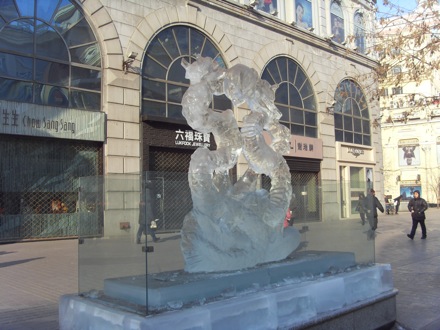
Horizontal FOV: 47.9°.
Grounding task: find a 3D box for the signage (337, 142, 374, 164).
[{"bbox_3d":[8.946,-0.721,32.147,0.300,1.144,4.911,-4,-5,44],"label":"signage"}]

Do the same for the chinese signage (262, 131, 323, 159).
[{"bbox_3d":[3.983,-1.027,27.096,0.300,1.154,6.227,-4,-5,44],"label":"chinese signage"}]

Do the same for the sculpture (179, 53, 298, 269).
[{"bbox_3d":[0.256,0.027,5.016,0.500,1.940,1.550,-4,-5,45],"label":"sculpture"}]

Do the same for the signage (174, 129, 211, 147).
[{"bbox_3d":[-1.120,-1.150,22.017,0.120,0.719,2.177,-4,-5,44],"label":"signage"}]

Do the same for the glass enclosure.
[{"bbox_3d":[0.310,0.629,4.936,0.937,0.977,3.250,-4,-5,45],"label":"glass enclosure"}]

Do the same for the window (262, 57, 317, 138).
[{"bbox_3d":[3.685,-3.799,27.396,0.350,4.404,5.468,-4,-5,44],"label":"window"}]

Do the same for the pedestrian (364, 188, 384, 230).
[{"bbox_3d":[6.204,1.823,20.256,0.500,1.712,0.550,1,-4,-30],"label":"pedestrian"}]

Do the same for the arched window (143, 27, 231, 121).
[{"bbox_3d":[-1.419,-4.035,22.225,0.350,4.485,5.417,-4,-5,44],"label":"arched window"}]

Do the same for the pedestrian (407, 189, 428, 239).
[{"bbox_3d":[6.683,1.676,16.855,0.600,1.674,0.500,-4,-5,37],"label":"pedestrian"}]

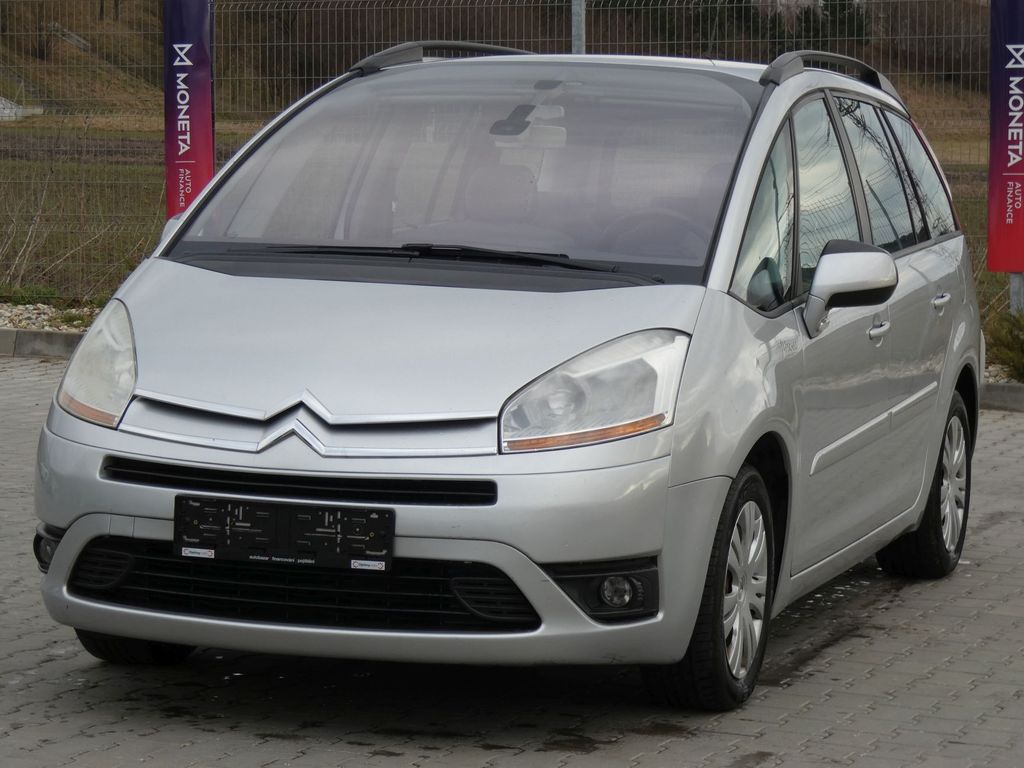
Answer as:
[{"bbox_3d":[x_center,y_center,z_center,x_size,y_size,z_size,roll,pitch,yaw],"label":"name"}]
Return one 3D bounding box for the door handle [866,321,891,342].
[{"bbox_3d":[1.010,-0.153,9.145,0.060,0.042,0.200,3,5,18],"label":"door handle"}]

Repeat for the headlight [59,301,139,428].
[{"bbox_3d":[-0.977,-0.056,7.969,0.350,0.275,0.580,3,5,18],"label":"headlight"}]

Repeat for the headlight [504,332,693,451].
[{"bbox_3d":[0.221,0.012,7.584,0.350,0.275,0.580,3,5,18],"label":"headlight"}]

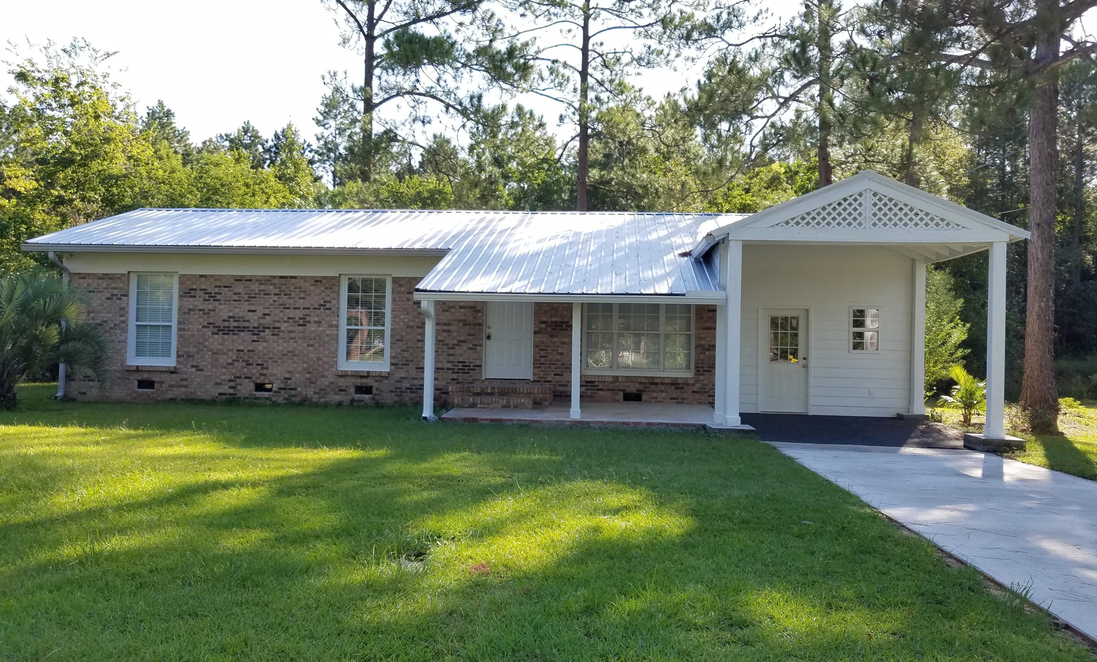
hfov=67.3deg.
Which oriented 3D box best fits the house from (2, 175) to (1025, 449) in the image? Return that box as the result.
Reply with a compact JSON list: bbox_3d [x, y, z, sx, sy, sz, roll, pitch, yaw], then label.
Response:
[{"bbox_3d":[-1.391,-0.653,18.376,18.120,4.530,10.800,1,-1,4],"label":"house"}]

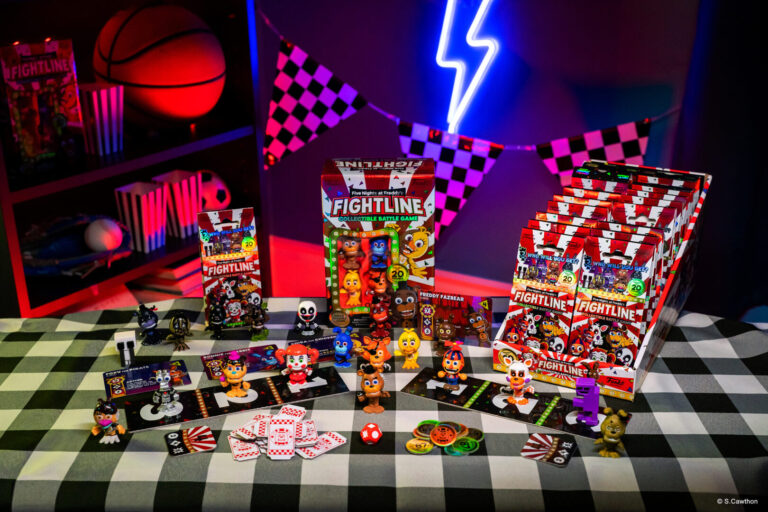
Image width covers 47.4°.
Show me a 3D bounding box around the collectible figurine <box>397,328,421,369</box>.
[{"bbox_3d":[0.031,0.119,1.131,0.034,0.054,0.028,1,20,5],"label":"collectible figurine"}]

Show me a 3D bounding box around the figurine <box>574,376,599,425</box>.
[{"bbox_3d":[0.231,0.165,0.996,0.030,0.056,0.021,10,22,26],"label":"figurine"}]

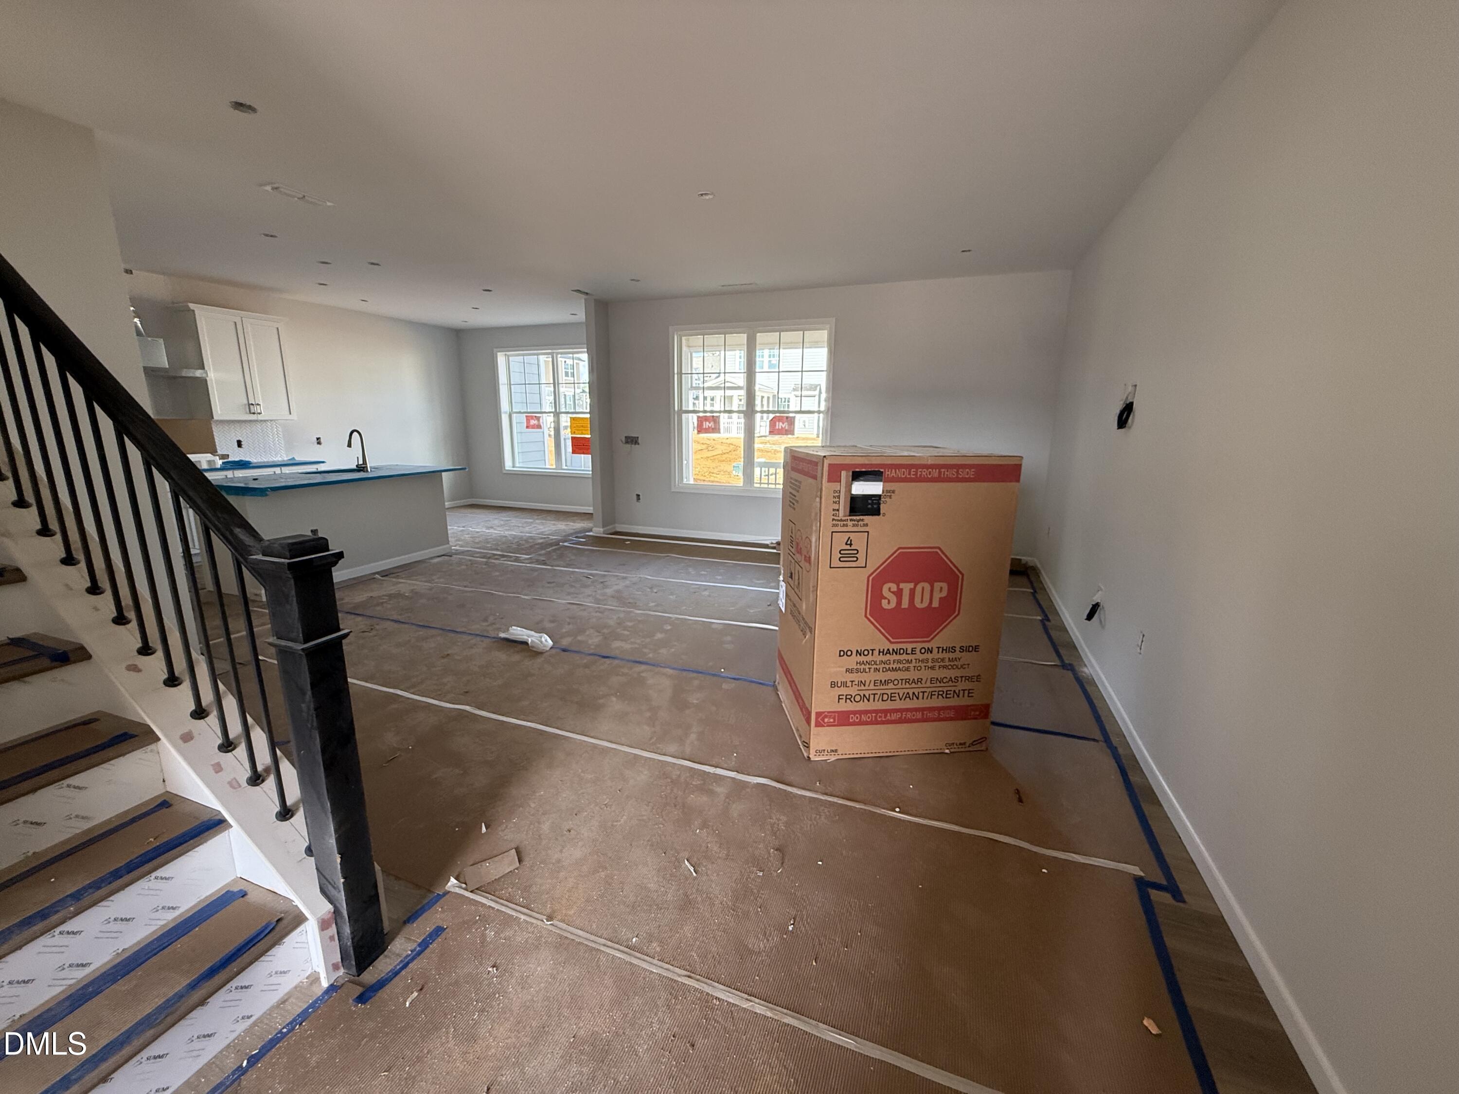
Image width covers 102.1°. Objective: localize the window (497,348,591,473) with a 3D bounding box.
[{"bbox_3d":[-2.724,-2.042,8.971,1.840,1.870,0.140,5,13,20],"label":"window"}]

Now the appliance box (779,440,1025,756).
[{"bbox_3d":[0.724,0.206,2.801,0.825,1.303,0.700,-1,12,-6],"label":"appliance box"}]

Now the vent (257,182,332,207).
[{"bbox_3d":[-2.687,-2.190,3.680,0.180,0.020,0.360,5,13,20],"label":"vent"}]

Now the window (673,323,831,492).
[{"bbox_3d":[0.218,-1.541,6.752,1.860,1.890,0.140,5,13,20],"label":"window"}]

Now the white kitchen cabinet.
[{"bbox_3d":[-5.273,-1.931,6.335,0.370,1.100,0.880,5,13,20],"label":"white kitchen cabinet"}]

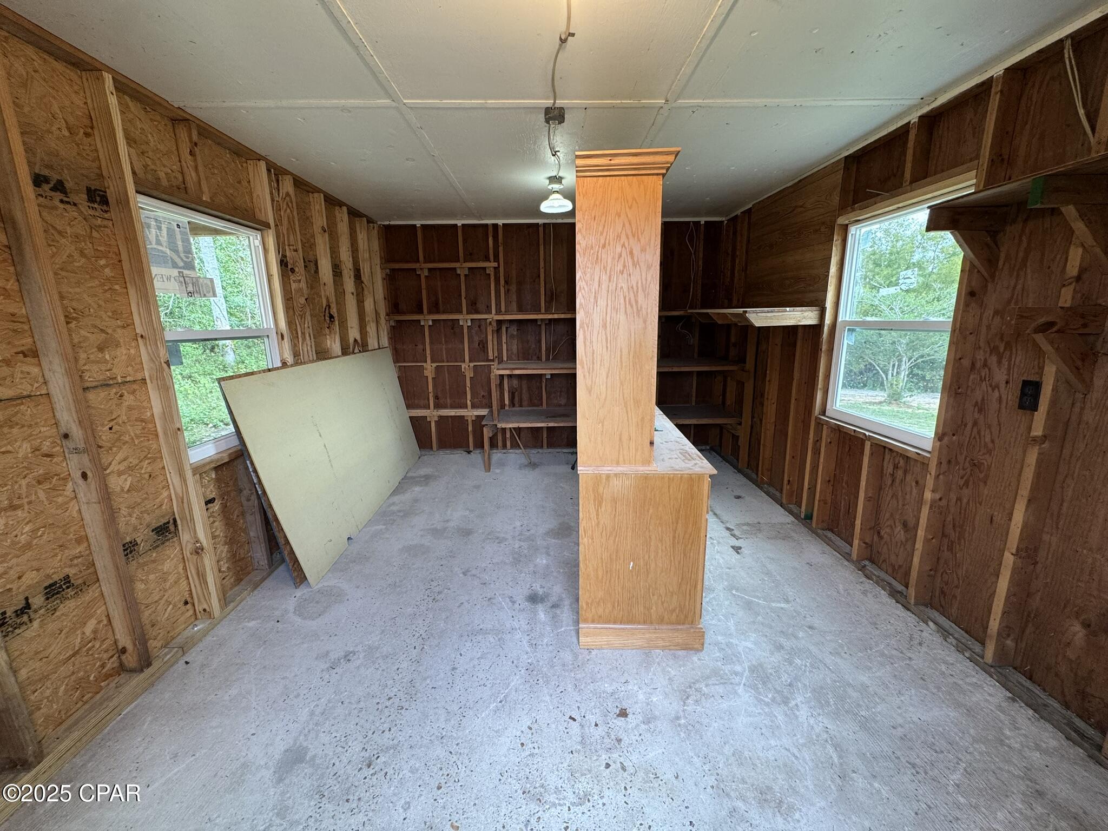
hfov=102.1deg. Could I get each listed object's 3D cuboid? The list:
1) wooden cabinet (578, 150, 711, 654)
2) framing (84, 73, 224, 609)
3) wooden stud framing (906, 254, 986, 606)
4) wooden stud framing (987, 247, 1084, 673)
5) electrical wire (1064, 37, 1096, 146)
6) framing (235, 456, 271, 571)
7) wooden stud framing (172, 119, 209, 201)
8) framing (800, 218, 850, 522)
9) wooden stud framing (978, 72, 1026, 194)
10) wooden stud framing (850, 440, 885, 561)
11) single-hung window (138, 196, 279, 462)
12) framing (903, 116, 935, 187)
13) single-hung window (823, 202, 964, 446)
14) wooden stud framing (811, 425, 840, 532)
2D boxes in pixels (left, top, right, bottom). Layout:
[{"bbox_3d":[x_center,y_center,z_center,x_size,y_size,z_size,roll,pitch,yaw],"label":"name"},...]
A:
[{"bbox_3d":[0.417,-0.106,2.561,0.575,2.035,1.600,-1,12,3],"label":"wooden cabinet"},{"bbox_3d":[-1.760,-0.161,1.997,0.089,2.390,0.040,-1,12,-1],"label":"framing"},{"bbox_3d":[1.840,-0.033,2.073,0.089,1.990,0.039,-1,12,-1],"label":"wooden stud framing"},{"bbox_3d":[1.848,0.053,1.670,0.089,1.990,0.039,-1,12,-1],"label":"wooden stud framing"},{"bbox_3d":[1.778,-1.098,1.516,0.045,0.390,0.140,-1,12,-1],"label":"electrical wire"},{"bbox_3d":[-1.726,0.573,2.574,0.089,0.691,0.039,-1,12,-1],"label":"framing"},{"bbox_3d":[-1.751,-1.226,2.172,0.089,0.345,0.039,-1,12,-1],"label":"wooden stud framing"},{"bbox_3d":[1.822,-0.230,3.017,0.089,1.977,0.039,-1,12,-1],"label":"framing"},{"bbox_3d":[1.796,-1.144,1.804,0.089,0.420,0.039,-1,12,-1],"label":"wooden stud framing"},{"bbox_3d":[1.820,0.502,2.587,0.089,0.710,0.042,-1,12,-1],"label":"wooden stud framing"},{"bbox_3d":[-1.822,-0.458,2.492,0.085,1.220,0.910,-1,12,-1],"label":"single-hung window"},{"bbox_3d":[1.785,-1.287,2.192,0.089,0.300,0.040,-1,12,-1],"label":"framing"},{"bbox_3d":[1.886,-0.487,2.472,0.070,1.205,0.910,-1,12,-1],"label":"single-hung window"},{"bbox_3d":[1.834,0.419,3.010,0.089,0.711,0.039,-1,12,-1],"label":"wooden stud framing"}]

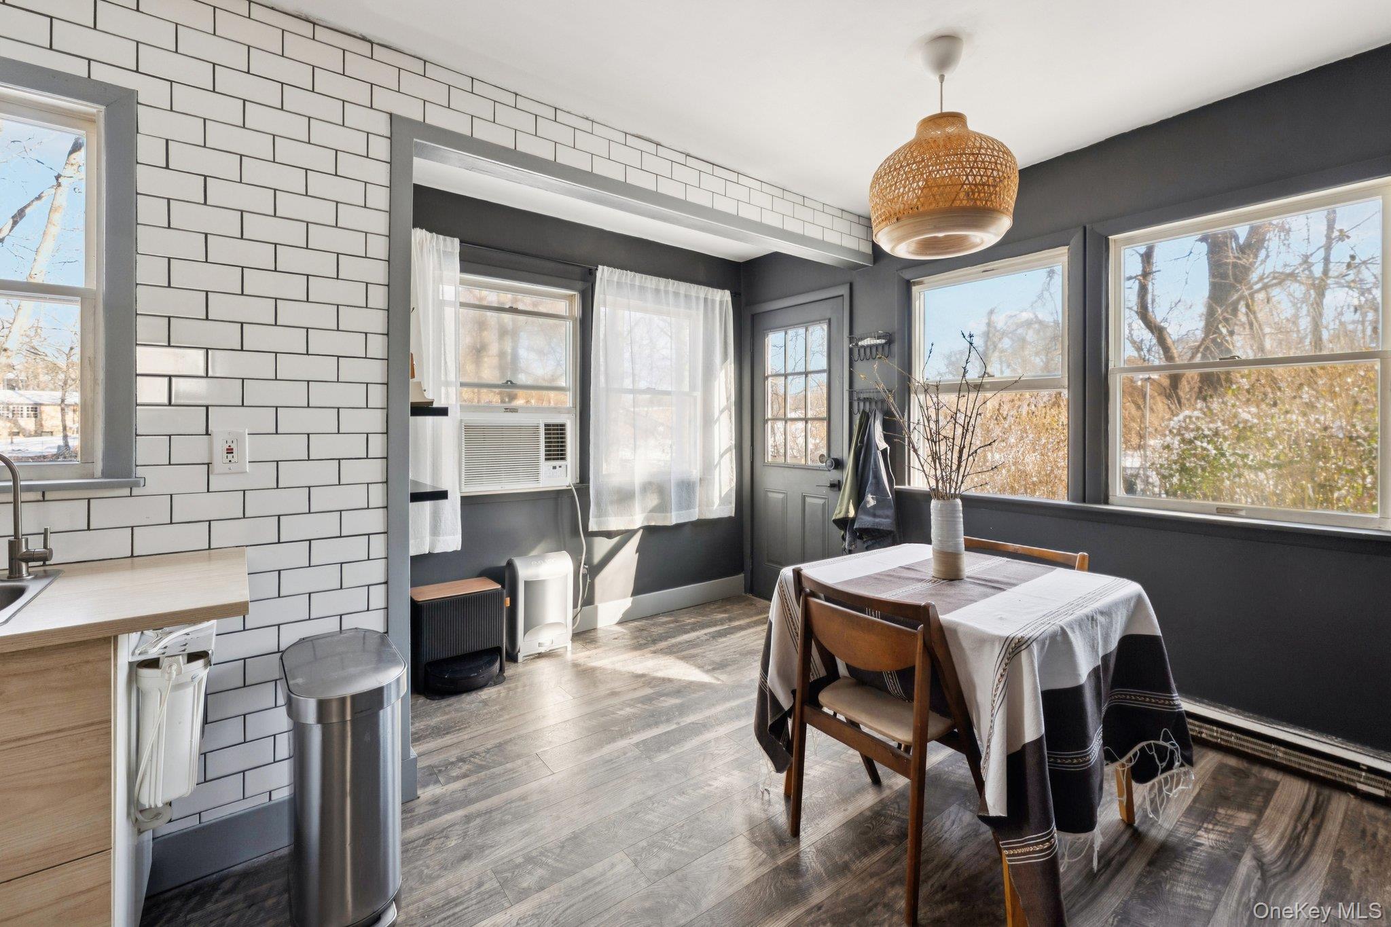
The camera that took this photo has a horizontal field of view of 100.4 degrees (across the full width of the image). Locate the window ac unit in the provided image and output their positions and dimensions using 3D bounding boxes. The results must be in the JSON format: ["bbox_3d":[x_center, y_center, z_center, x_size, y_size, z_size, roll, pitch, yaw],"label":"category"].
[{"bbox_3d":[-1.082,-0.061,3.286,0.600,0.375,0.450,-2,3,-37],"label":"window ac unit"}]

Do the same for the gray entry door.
[{"bbox_3d":[0.665,-0.040,3.884,0.045,2.030,0.815,-2,3,-37],"label":"gray entry door"}]

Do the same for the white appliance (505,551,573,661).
[{"bbox_3d":[-0.863,0.777,3.210,0.300,0.520,0.200,-2,3,-37],"label":"white appliance"}]

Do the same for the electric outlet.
[{"bbox_3d":[-1.286,-0.033,1.603,0.079,0.124,0.012,-2,3,-37],"label":"electric outlet"}]

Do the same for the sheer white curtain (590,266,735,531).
[{"bbox_3d":[-0.174,-0.401,3.752,1.130,1.580,0.080,-2,3,-37],"label":"sheer white curtain"}]

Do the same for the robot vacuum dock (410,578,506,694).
[{"bbox_3d":[-1.153,0.833,2.820,0.405,0.435,0.340,-2,3,-37],"label":"robot vacuum dock"}]

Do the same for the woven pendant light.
[{"bbox_3d":[0.788,-1.009,1.860,0.435,0.626,0.435,-2,3,-37],"label":"woven pendant light"}]

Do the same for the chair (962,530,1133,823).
[{"bbox_3d":[1.020,0.700,1.985,0.490,0.810,0.460,-2,3,-37],"label":"chair"}]

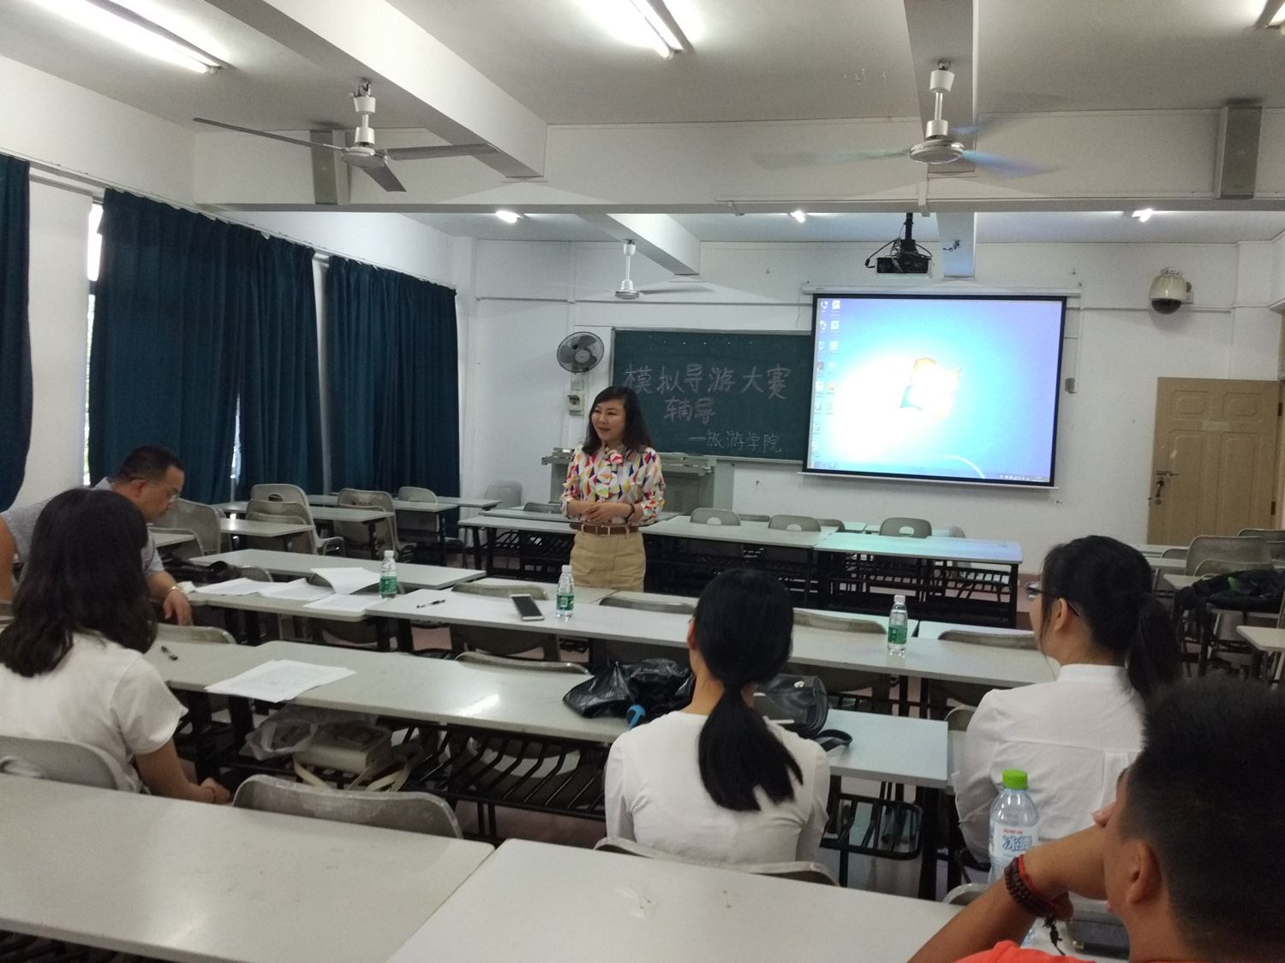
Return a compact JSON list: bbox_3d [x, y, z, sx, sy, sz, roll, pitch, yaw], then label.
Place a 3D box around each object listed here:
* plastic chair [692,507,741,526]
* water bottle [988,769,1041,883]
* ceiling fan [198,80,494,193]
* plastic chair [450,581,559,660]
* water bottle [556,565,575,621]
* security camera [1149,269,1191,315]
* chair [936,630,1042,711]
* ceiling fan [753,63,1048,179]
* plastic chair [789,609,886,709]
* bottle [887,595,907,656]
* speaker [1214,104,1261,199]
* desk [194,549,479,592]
[{"bbox_3d":[0.533,0.591,7.586,0.430,0.800,0.500,3,4,15],"label":"plastic chair"},{"bbox_3d":[0.481,0.491,1.436,0.065,0.232,0.065,3,4,15],"label":"water bottle"},{"bbox_3d":[-1.290,-1.650,5.101,1.340,0.440,1.340,4,4,14],"label":"ceiling fan"},{"bbox_3d":[-0.488,0.772,4.468,0.450,0.785,0.500,4,4,15],"label":"plastic chair"},{"bbox_3d":[-0.273,0.398,3.986,0.061,0.187,0.061,3,4,0],"label":"water bottle"},{"bbox_3d":[4.279,-1.536,9.062,0.300,0.372,0.400,4,4,15],"label":"security camera"},{"bbox_3d":[1.194,0.861,3.768,0.430,0.800,0.500,3,4,15],"label":"chair"},{"bbox_3d":[1.062,-1.308,3.987,1.380,0.360,1.380,4,4,15],"label":"ceiling fan"},{"bbox_3d":[0.642,0.826,3.943,0.430,0.800,0.500,3,4,15],"label":"plastic chair"},{"bbox_3d":[0.796,0.444,3.460,0.057,0.183,0.057,4,4,15],"label":"bottle"},{"bbox_3d":[2.829,-1.552,5.295,0.150,0.410,0.150,4,4,15],"label":"speaker"},{"bbox_3d":[-1.311,0.731,4.739,1.190,0.750,0.440,4,4,15],"label":"desk"}]

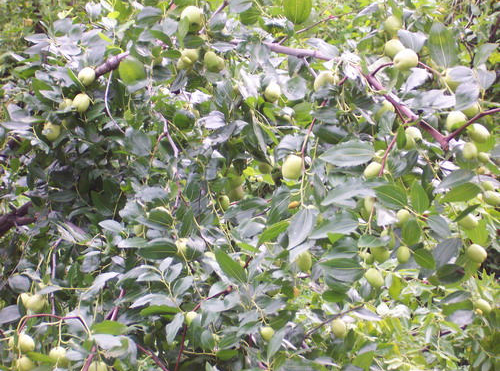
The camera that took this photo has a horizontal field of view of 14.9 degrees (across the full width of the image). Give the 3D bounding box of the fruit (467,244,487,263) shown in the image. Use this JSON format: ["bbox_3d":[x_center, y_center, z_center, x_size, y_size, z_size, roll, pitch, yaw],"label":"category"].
[{"bbox_3d":[0.262,0.078,2.200,0.024,0.020,0.020,30,0,-3],"label":"fruit"}]

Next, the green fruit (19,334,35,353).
[{"bbox_3d":[-0.255,0.181,2.180,0.018,0.021,0.018,-18,6,0],"label":"green fruit"}]

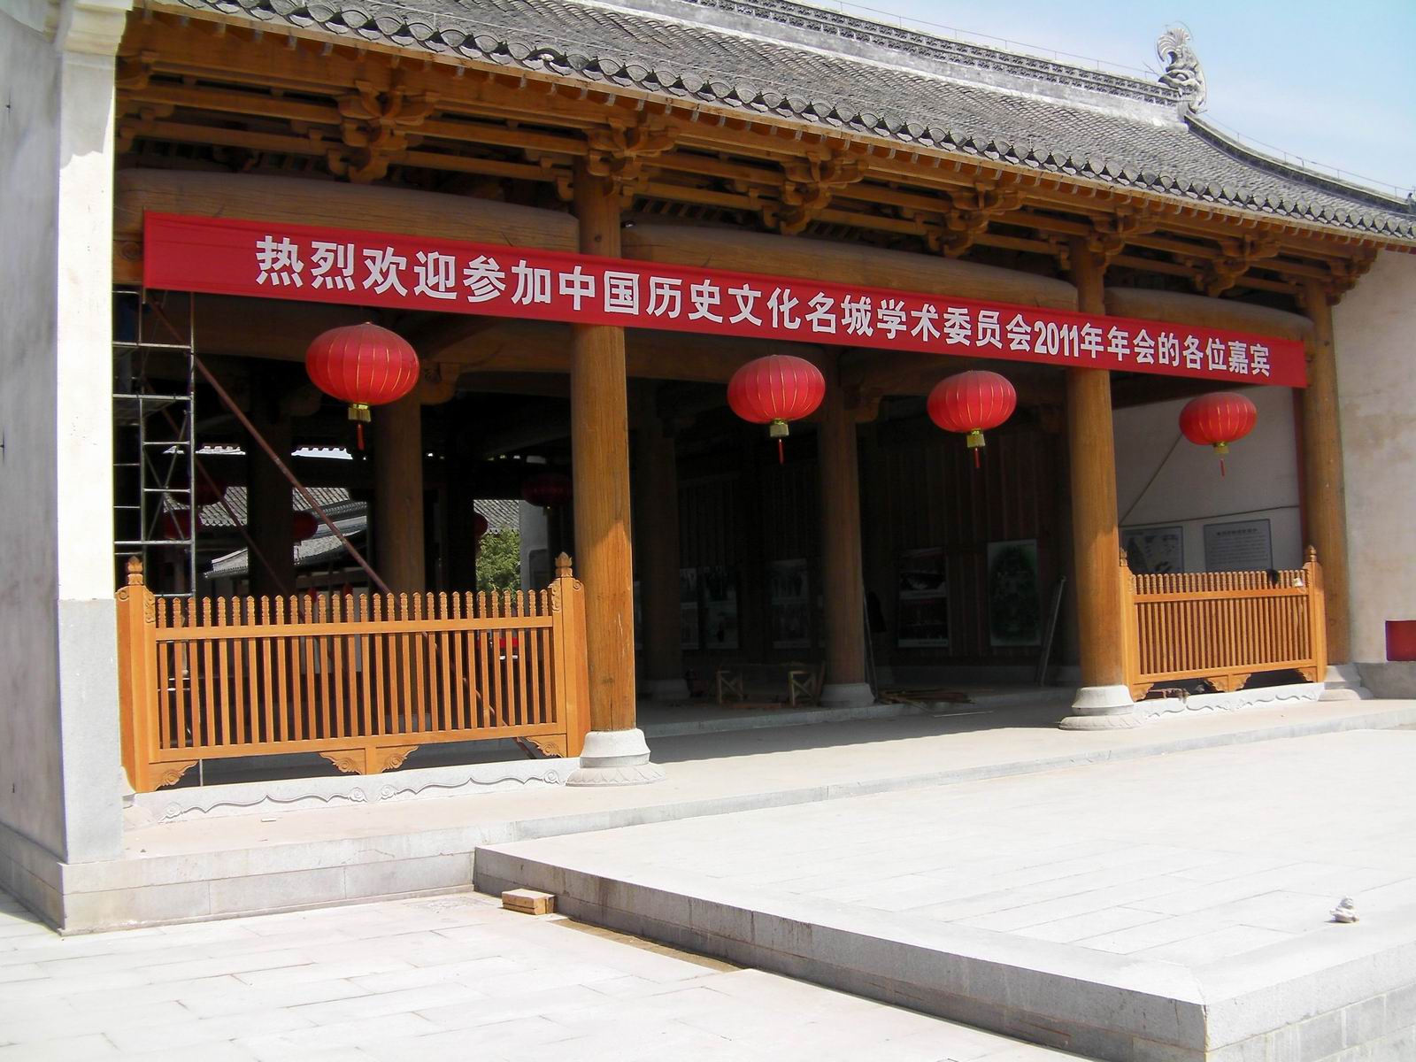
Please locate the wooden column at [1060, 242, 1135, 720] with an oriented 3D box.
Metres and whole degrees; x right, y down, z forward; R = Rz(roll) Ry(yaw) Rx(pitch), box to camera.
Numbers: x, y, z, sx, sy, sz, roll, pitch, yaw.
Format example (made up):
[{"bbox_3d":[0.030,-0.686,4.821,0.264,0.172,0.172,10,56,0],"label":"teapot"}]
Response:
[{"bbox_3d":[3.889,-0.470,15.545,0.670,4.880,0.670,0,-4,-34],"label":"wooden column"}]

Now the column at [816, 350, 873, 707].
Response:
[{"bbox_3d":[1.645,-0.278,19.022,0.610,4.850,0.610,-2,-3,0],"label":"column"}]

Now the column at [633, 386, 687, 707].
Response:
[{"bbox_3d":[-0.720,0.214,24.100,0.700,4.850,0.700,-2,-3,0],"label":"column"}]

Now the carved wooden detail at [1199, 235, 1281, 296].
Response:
[{"bbox_3d":[5.709,-2.834,16.625,0.720,0.600,0.760,0,-4,-34],"label":"carved wooden detail"}]

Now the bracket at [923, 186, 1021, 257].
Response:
[{"bbox_3d":[2.477,-2.856,14.409,0.720,0.600,0.760,0,-4,-34],"label":"bracket"}]

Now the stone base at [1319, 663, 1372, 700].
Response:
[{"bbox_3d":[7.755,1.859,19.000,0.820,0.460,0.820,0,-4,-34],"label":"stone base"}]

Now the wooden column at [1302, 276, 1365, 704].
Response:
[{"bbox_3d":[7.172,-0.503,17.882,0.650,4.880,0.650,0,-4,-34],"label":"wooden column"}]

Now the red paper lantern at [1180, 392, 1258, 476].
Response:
[{"bbox_3d":[5.912,-1.121,18.000,0.900,0.970,0.900,0,-4,-34],"label":"red paper lantern"}]

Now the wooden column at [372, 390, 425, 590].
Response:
[{"bbox_3d":[-3.339,-0.018,17.000,0.520,3.800,0.520,0,-4,-34],"label":"wooden column"}]

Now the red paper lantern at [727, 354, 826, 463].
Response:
[{"bbox_3d":[0.590,-1.057,13.378,0.850,0.930,0.850,-2,-3,0],"label":"red paper lantern"}]

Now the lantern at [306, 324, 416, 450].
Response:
[{"bbox_3d":[-2.713,-1.146,12.200,0.900,0.980,0.900,0,-4,-34],"label":"lantern"}]

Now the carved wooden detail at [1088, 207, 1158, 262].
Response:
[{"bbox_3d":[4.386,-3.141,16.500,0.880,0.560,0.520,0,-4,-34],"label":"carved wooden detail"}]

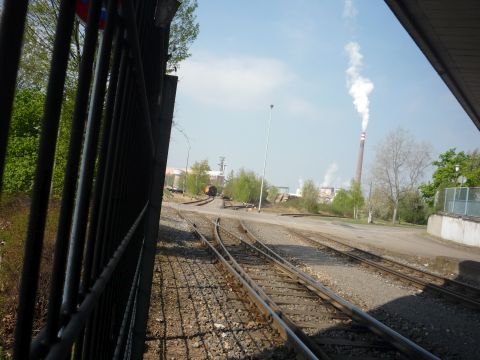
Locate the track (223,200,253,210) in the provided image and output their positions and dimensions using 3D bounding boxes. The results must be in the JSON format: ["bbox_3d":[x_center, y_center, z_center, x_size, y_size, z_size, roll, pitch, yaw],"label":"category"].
[{"bbox_3d":[-0.394,4.055,70.000,2.600,0.250,36.000,6,-2,5],"label":"track"}]

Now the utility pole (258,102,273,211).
[{"bbox_3d":[3.106,-2.449,53.000,0.400,12.600,0.400,6,-2,3],"label":"utility pole"}]

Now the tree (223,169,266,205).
[{"bbox_3d":[0.943,1.467,93.000,8.000,7.400,7.000,7,-2,1],"label":"tree"}]

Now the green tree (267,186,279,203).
[{"bbox_3d":[8.790,3.922,120.000,3.200,4.400,3.200,6,-2,4],"label":"green tree"}]

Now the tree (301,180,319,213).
[{"bbox_3d":[11.521,2.759,72.000,2.900,5.300,2.900,6,-2,9],"label":"tree"}]

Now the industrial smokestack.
[{"bbox_3d":[161.596,-12.847,600.000,9.000,106.000,9.000,6,-2,15],"label":"industrial smokestack"}]

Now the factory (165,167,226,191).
[{"bbox_3d":[-25.152,0.270,240.000,34.000,13.000,24.000,7,-2,-6],"label":"factory"}]

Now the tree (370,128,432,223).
[{"bbox_3d":[24.598,-0.613,68.000,8.600,14.600,8.600,6,-2,20],"label":"tree"}]

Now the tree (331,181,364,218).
[{"bbox_3d":[17.362,3.120,71.000,5.000,5.900,4.600,6,-2,14],"label":"tree"}]

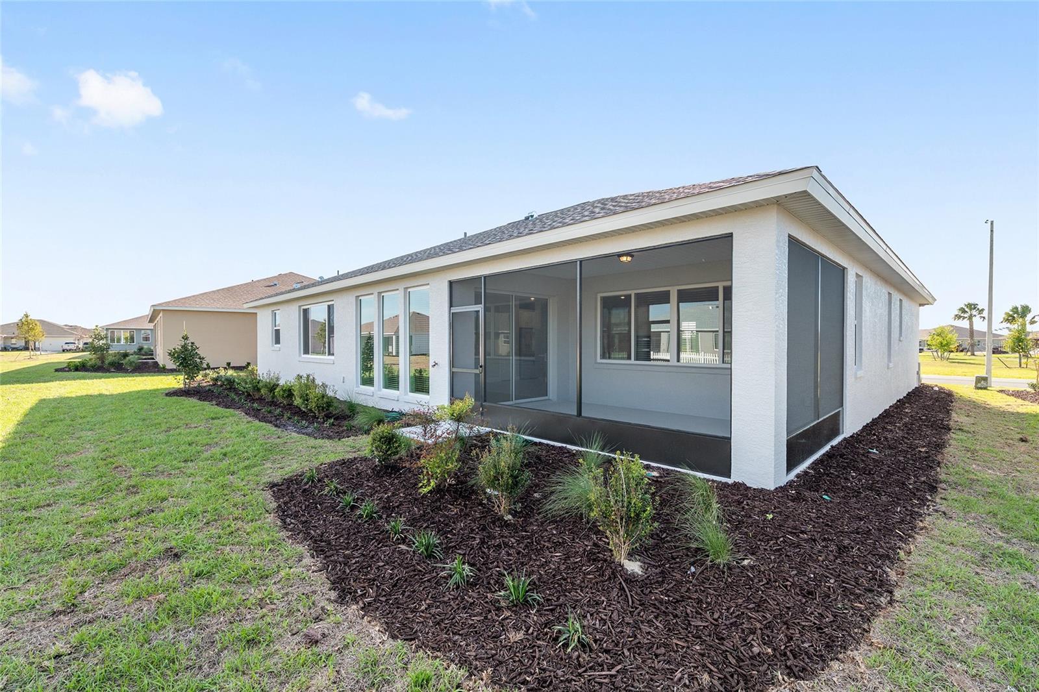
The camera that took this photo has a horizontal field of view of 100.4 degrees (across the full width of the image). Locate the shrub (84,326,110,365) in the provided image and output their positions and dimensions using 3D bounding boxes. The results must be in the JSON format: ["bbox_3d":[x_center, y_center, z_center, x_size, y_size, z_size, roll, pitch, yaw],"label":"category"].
[{"bbox_3d":[-24.778,-0.048,25.500,1.025,2.295,1.025,-1,1,-44],"label":"shrub"}]

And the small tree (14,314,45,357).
[{"bbox_3d":[-45.245,-0.975,40.000,1.792,4.199,1.792,1,1,41],"label":"small tree"}]

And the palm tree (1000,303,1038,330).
[{"bbox_3d":[69.330,-2.193,60.000,3.243,7.087,3.243,-1,1,-41],"label":"palm tree"}]

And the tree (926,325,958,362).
[{"bbox_3d":[42.024,-0.323,43.000,2.317,3.547,2.317,1,1,44],"label":"tree"}]

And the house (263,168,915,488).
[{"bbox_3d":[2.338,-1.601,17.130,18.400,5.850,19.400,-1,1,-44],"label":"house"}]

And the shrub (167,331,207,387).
[{"bbox_3d":[-10.383,0.405,13.500,0.972,1.772,0.972,0,1,-38],"label":"shrub"}]

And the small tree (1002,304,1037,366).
[{"bbox_3d":[35.243,-0.500,30.500,1.658,4.031,1.658,-1,1,-41],"label":"small tree"}]

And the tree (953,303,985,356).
[{"bbox_3d":[62.296,-2.334,60.000,3.217,7.368,3.217,-1,1,-44],"label":"tree"}]

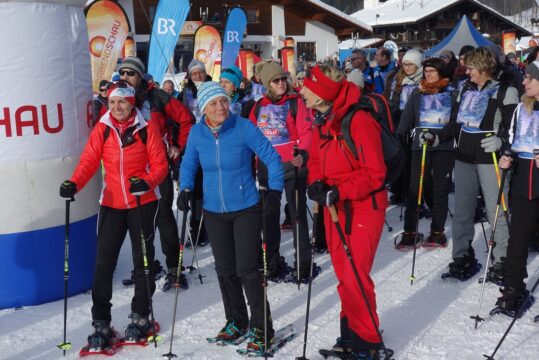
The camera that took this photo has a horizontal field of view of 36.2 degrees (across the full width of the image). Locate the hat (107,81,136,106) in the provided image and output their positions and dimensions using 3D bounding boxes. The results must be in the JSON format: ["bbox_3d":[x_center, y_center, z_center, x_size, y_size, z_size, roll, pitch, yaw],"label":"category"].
[{"bbox_3d":[-0.934,-0.546,5.200,0.180,0.160,0.200,0,9,10],"label":"hat"}]

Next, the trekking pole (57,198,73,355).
[{"bbox_3d":[-1.238,0.553,5.043,0.090,1.100,0.090,6,11,9],"label":"trekking pole"}]

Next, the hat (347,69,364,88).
[{"bbox_3d":[0.907,-1.066,8.742,0.180,0.200,0.200,7,12,41],"label":"hat"}]

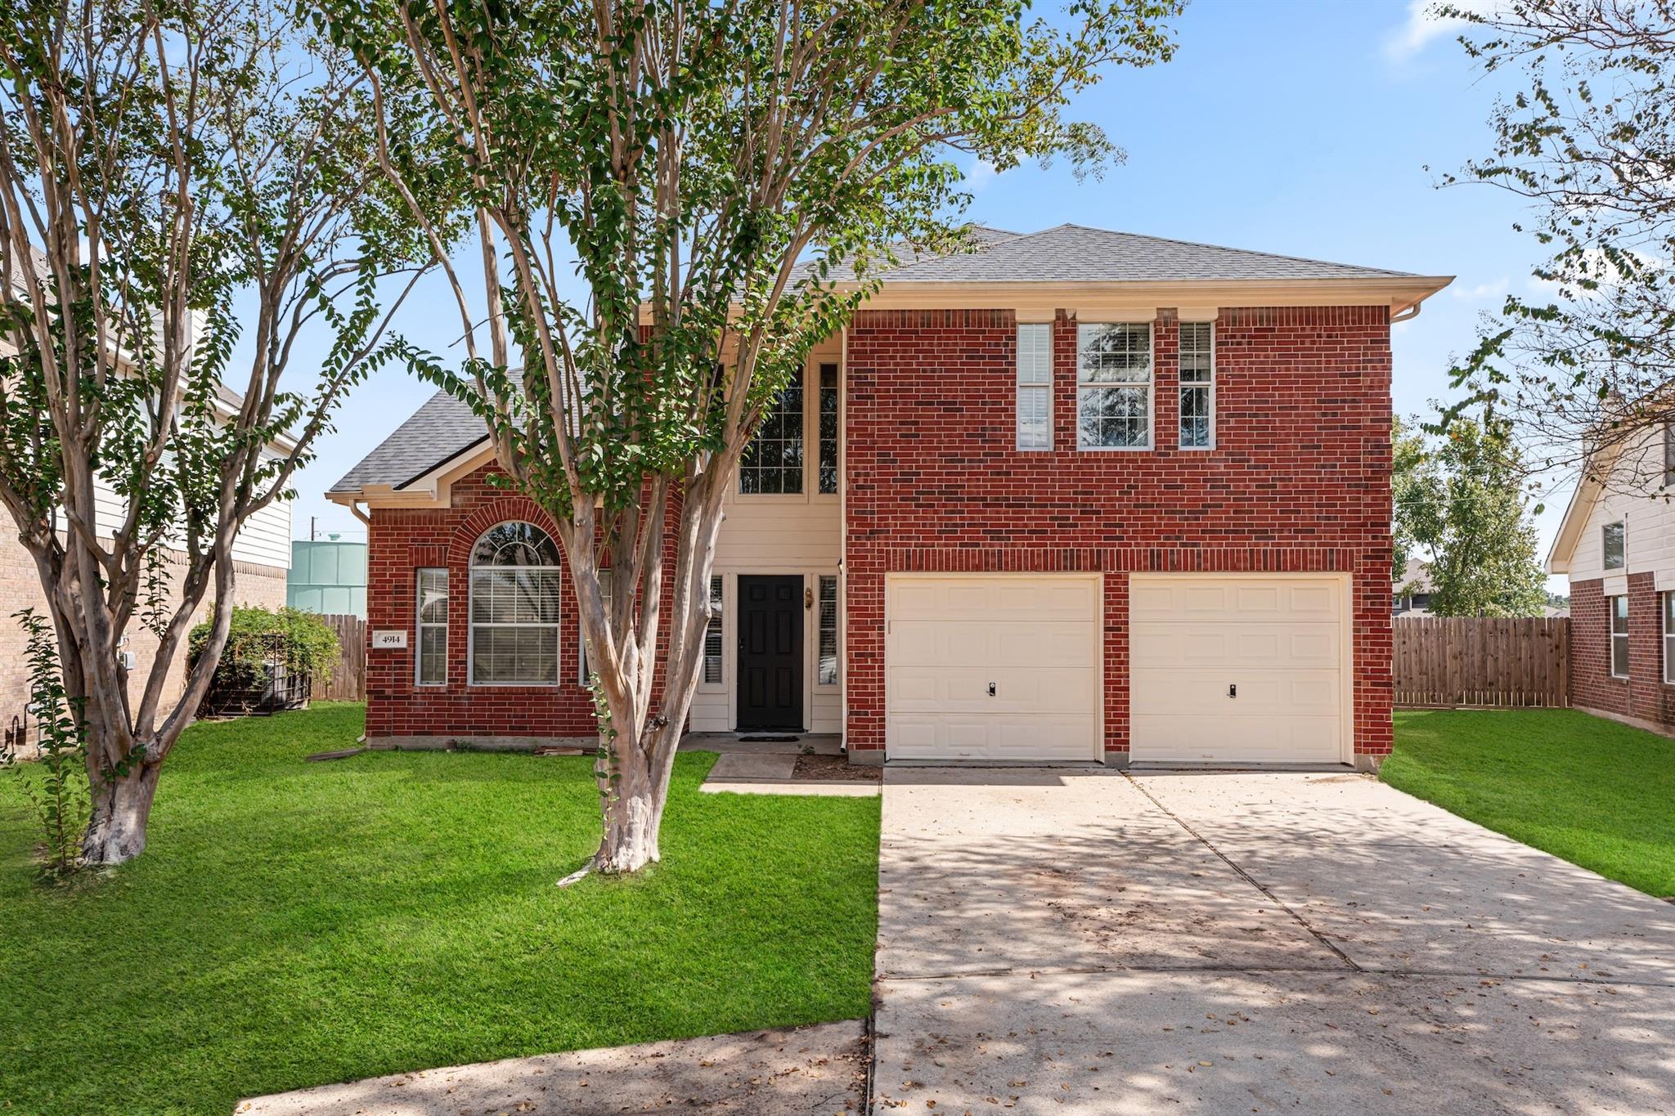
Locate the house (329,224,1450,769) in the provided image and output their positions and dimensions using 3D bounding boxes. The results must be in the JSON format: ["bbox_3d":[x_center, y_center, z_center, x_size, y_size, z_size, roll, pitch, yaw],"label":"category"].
[{"bbox_3d":[0.380,-1.456,18.283,13.160,8.070,11.800,0,-2,2],"label":"house"}]

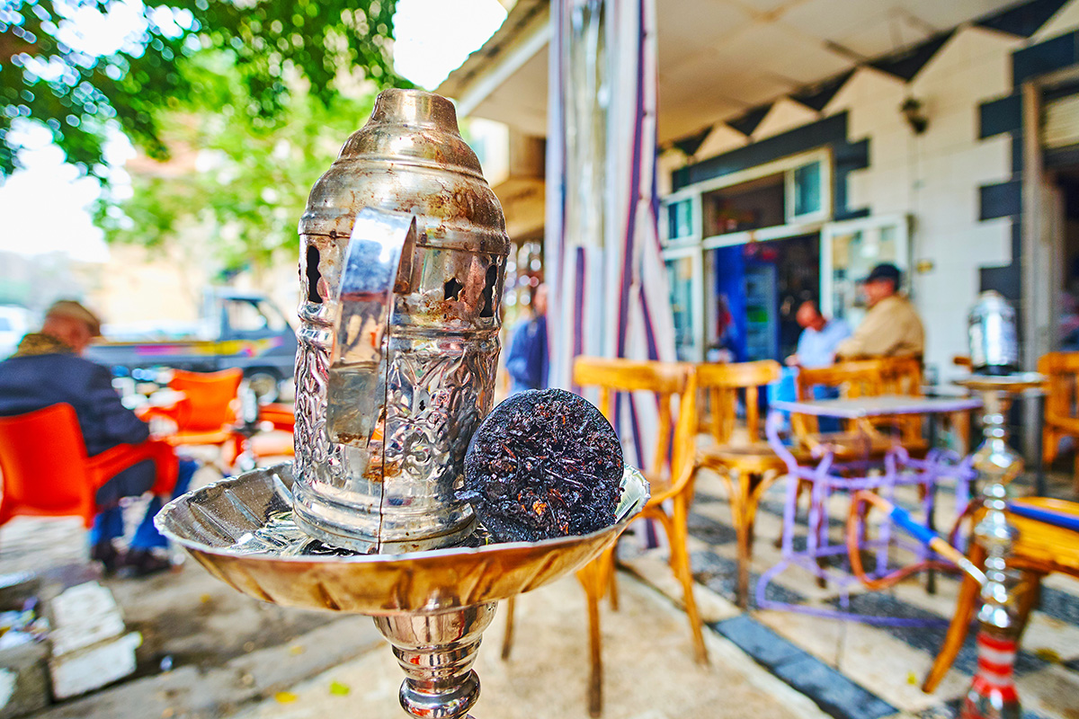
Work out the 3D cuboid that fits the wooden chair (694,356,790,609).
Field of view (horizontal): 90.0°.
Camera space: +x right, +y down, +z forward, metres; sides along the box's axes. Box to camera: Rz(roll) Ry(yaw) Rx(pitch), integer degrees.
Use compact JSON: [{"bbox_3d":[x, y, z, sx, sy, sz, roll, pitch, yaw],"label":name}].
[{"bbox_3d":[0.800,0.415,2.070,0.430,0.820,0.470,0,0,-13],"label":"wooden chair"}]

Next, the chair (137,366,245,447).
[{"bbox_3d":[-1.890,0.460,3.020,0.550,0.800,0.560,0,0,-25],"label":"chair"}]

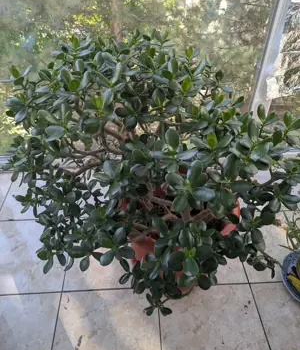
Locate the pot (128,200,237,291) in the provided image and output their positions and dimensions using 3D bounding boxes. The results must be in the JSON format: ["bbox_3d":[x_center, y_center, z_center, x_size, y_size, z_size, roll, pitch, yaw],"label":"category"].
[{"bbox_3d":[0.087,0.224,0.992,0.352,0.386,0.352,0,43,0],"label":"pot"}]

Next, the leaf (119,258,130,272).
[{"bbox_3d":[-0.092,0.321,1.024,0.061,0.012,0.037,55,37,0],"label":"leaf"}]

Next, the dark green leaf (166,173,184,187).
[{"bbox_3d":[0.075,0.017,0.826,0.062,0.012,0.037,31,67,-4],"label":"dark green leaf"}]

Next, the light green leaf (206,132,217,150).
[{"bbox_3d":[0.163,-0.092,0.767,0.027,0.049,0.012,0,7,10],"label":"light green leaf"}]

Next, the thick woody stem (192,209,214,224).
[{"bbox_3d":[0.152,0.120,0.834,0.075,0.034,0.034,-24,78,5],"label":"thick woody stem"}]

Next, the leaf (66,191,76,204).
[{"bbox_3d":[-0.252,0.072,0.927,0.032,0.042,0.013,30,4,-3],"label":"leaf"}]

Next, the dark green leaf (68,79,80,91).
[{"bbox_3d":[-0.232,-0.274,0.886,0.036,0.042,0.013,9,39,-12],"label":"dark green leaf"}]

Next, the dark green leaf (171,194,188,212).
[{"bbox_3d":[0.076,0.071,0.747,0.034,0.014,0.056,32,78,12],"label":"dark green leaf"}]

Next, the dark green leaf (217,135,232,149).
[{"bbox_3d":[0.225,-0.097,0.883,0.067,0.012,0.040,-38,55,0],"label":"dark green leaf"}]

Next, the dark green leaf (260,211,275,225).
[{"bbox_3d":[0.344,0.127,0.845,0.013,0.044,0.039,7,49,-52],"label":"dark green leaf"}]

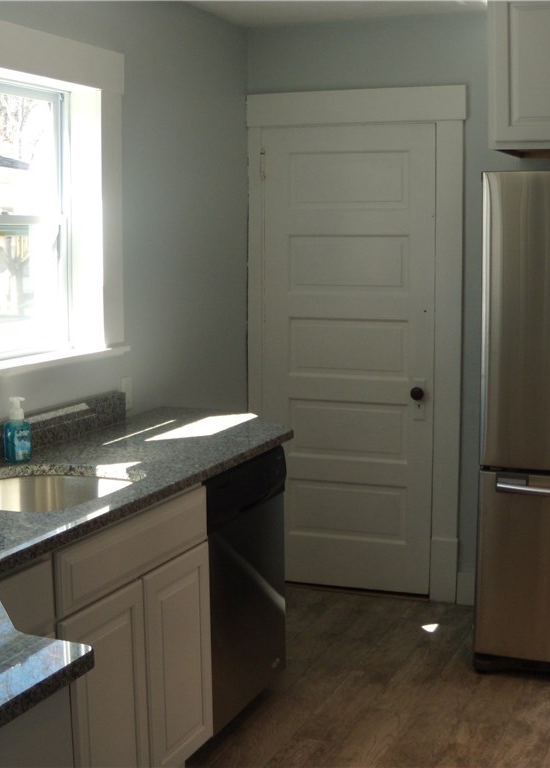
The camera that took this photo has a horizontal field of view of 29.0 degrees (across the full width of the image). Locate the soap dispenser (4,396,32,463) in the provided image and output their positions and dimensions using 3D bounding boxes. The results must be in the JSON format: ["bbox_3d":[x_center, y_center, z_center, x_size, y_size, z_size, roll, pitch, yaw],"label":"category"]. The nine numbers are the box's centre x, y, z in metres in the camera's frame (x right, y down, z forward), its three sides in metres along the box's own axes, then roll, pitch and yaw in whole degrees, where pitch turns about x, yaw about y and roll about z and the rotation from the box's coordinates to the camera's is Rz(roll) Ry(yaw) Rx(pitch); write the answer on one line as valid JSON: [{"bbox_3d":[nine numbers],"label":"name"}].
[{"bbox_3d":[-0.755,0.133,3.135,0.050,0.183,0.070,5,9,35],"label":"soap dispenser"}]

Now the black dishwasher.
[{"bbox_3d":[-0.339,0.656,3.458,0.605,0.845,0.585,3,8,22],"label":"black dishwasher"}]

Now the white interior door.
[{"bbox_3d":[0.313,-0.093,4.683,0.765,2.026,0.045,2,8,18],"label":"white interior door"}]

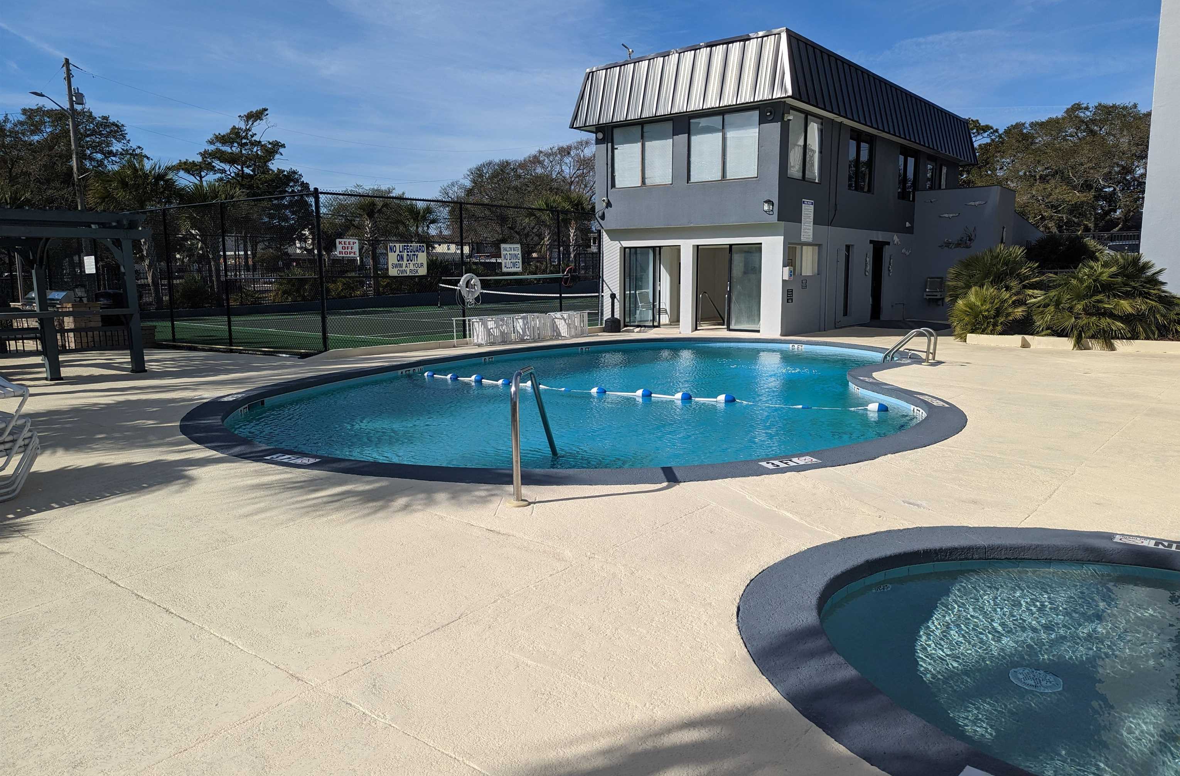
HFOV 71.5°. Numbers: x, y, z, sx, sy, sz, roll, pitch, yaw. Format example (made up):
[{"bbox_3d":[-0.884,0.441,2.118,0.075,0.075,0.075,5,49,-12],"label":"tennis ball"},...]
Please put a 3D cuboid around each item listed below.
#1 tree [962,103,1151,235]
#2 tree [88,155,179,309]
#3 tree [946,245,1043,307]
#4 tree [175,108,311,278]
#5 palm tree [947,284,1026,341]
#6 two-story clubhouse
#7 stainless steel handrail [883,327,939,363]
[{"bbox_3d":[25.441,-10.884,44.948,11.090,9.180,10.540,-1,8,0],"label":"tree"},{"bbox_3d":[-15.304,-5.290,27.791,3.200,5.150,3.200,-1,8,0],"label":"tree"},{"bbox_3d":[8.833,-2.322,18.066,2.110,1.690,2.010,-1,8,0],"label":"tree"},{"bbox_3d":[-22.341,-12.702,53.709,8.920,10.860,8.470,-1,8,0],"label":"tree"},{"bbox_3d":[8.047,-1.582,16.656,1.570,1.040,1.490,-1,8,0],"label":"palm tree"},{"bbox_3d":[7.164,-5.137,23.351,7.600,6.300,14.300,6,10,38],"label":"two-story clubhouse"},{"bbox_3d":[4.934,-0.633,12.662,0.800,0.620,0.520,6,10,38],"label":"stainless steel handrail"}]

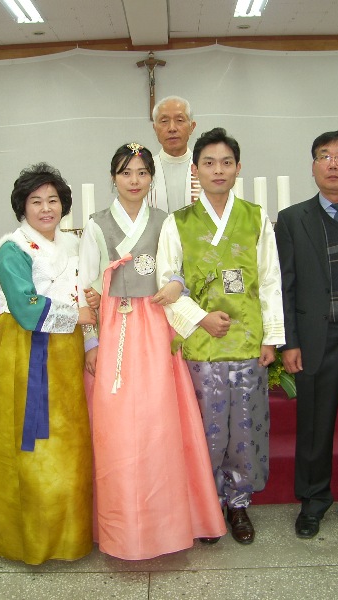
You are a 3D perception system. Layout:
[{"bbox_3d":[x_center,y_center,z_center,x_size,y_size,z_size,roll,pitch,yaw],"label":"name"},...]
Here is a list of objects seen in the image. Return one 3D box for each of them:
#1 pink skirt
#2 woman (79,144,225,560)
[{"bbox_3d":[-0.050,0.410,2.699,0.550,1.185,0.500,-2,6,3],"label":"pink skirt"},{"bbox_3d":[-0.072,0.198,2.667,0.580,1.645,0.500,-2,6,3],"label":"woman"}]

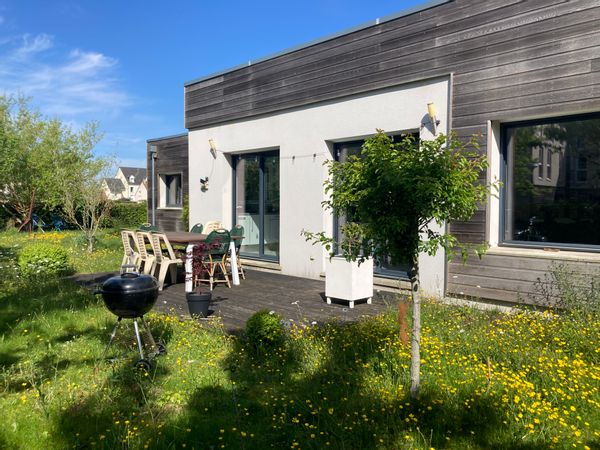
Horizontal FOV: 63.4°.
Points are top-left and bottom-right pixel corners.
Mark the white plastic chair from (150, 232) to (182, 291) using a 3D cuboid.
[{"bbox_3d":[-1.930,0.535,7.170,0.510,0.790,0.470,-1,2,-42],"label":"white plastic chair"}]

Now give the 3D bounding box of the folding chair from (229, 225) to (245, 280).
[{"bbox_3d":[-1.180,0.468,8.000,0.500,0.890,0.430,-1,2,-44],"label":"folding chair"}]

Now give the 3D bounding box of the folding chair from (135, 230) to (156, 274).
[{"bbox_3d":[-2.330,0.517,7.620,0.510,0.790,0.470,-1,2,-42],"label":"folding chair"}]

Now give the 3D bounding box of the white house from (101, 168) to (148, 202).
[{"bbox_3d":[-33.500,-6.300,96.000,13.000,9.200,9.000,0,2,-9],"label":"white house"}]

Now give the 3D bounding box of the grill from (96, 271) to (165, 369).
[{"bbox_3d":[-1.670,0.906,4.780,0.600,0.920,0.600,0,2,-12],"label":"grill"}]

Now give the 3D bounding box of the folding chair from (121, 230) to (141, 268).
[{"bbox_3d":[-2.720,0.499,8.070,0.510,0.790,0.470,-1,2,-42],"label":"folding chair"}]

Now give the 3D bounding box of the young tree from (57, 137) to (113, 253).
[{"bbox_3d":[-6.217,-0.831,14.000,1.650,3.350,1.600,1,2,0],"label":"young tree"}]

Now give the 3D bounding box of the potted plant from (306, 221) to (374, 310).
[{"bbox_3d":[0.635,0.483,6.030,0.440,1.020,0.440,-1,2,-45],"label":"potted plant"}]

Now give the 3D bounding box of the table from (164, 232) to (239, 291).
[{"bbox_3d":[-2.030,0.539,7.850,1.050,0.740,2.300,-1,2,-45],"label":"table"}]

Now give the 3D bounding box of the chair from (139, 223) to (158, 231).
[{"bbox_3d":[-2.720,0.422,8.950,0.440,0.890,0.500,-1,2,-42],"label":"chair"}]

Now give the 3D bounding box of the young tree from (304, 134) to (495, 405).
[{"bbox_3d":[0.810,0.324,3.950,1.500,2.170,1.450,1,2,0],"label":"young tree"}]

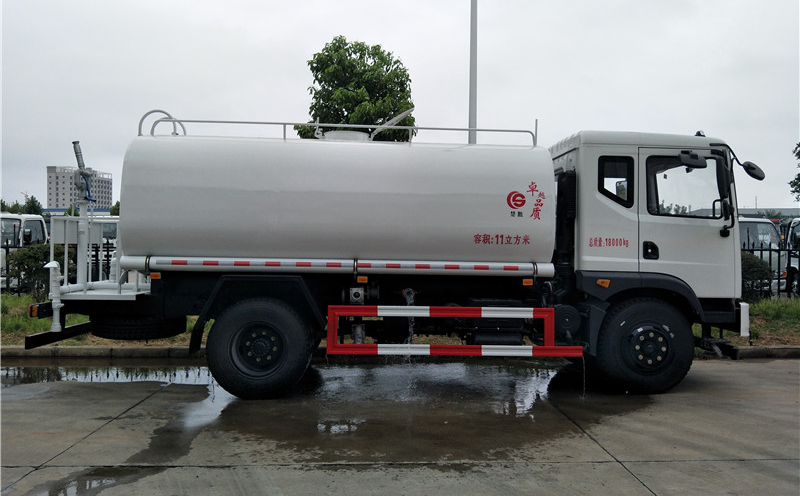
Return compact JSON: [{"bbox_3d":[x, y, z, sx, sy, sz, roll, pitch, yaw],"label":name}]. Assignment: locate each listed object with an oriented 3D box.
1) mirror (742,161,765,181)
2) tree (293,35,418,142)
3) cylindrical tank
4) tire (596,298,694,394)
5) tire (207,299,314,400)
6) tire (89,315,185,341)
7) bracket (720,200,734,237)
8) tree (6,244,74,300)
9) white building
[{"bbox_3d":[3.789,-0.824,5.938,0.270,0.120,0.270,40,6,-2],"label":"mirror"},{"bbox_3d":[-0.918,-1.683,11.986,2.600,5.866,2.600,1,-1,-3],"label":"tree"},{"bbox_3d":[-0.635,-0.434,6.662,4.350,1.520,2.200,1,-1,-3],"label":"cylindrical tank"},{"bbox_3d":[2.588,1.033,5.936,1.005,1.000,0.270,1,-1,-3],"label":"tire"},{"bbox_3d":[-1.395,0.984,5.563,1.005,1.000,0.270,1,-1,-3],"label":"tire"},{"bbox_3d":[-3.026,0.864,6.428,1.005,0.260,1.005,1,-1,-3],"label":"tire"},{"bbox_3d":[3.380,-0.294,5.724,0.150,0.390,0.150,1,-1,-3],"label":"bracket"},{"bbox_3d":[-8.156,0.578,12.584,1.500,1.250,1.400,1,-1,-3],"label":"tree"},{"bbox_3d":[-199.500,-22.700,346.700,20.000,51.000,29.000,1,-1,16],"label":"white building"}]

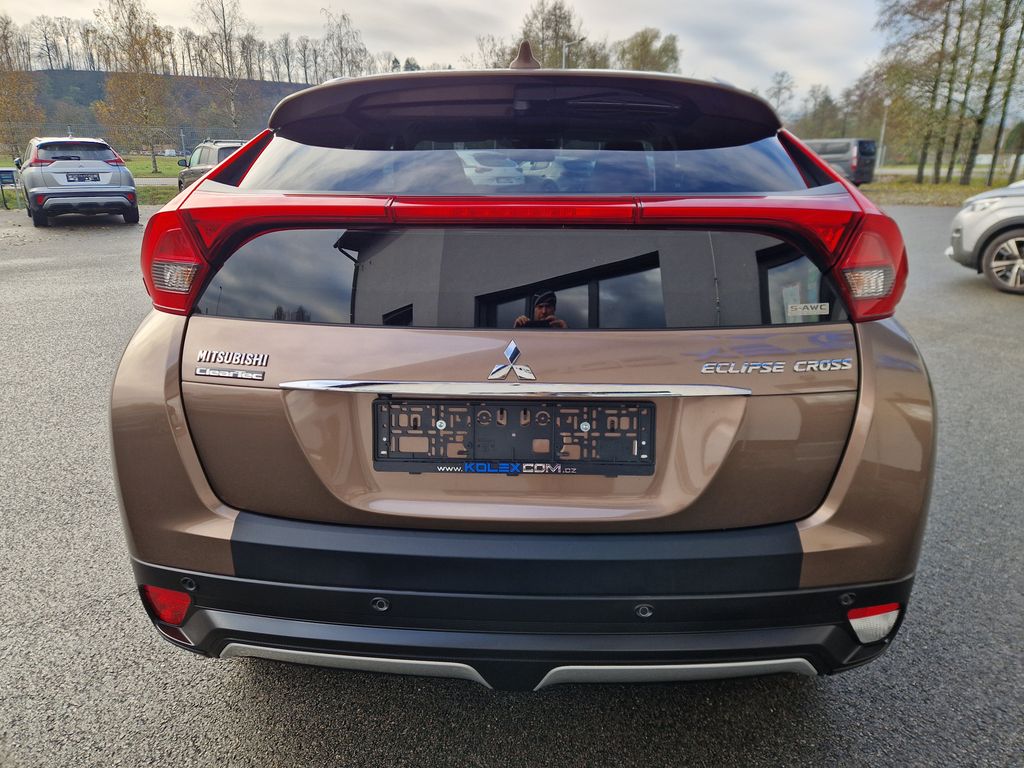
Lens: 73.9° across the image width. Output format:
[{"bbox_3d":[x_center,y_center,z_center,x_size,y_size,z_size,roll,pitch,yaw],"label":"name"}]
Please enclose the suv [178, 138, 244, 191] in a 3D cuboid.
[{"bbox_3d":[-8.366,-6.177,19.861,1.800,1.700,4.250,-13,23,-35],"label":"suv"}]

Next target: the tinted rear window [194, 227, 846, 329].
[{"bbox_3d":[0.008,-0.203,1.272,1.270,0.190,0.100,1,6,2],"label":"tinted rear window"}]

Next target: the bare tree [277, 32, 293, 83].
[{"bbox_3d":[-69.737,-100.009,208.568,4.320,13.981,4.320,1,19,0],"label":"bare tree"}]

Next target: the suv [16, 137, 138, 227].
[{"bbox_3d":[-9.233,-4.325,14.335,1.805,1.685,4.540,-12,23,-34],"label":"suv"}]

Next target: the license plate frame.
[{"bbox_3d":[0.005,0.101,1.285,0.530,0.137,0.020,1,6,2],"label":"license plate frame"}]

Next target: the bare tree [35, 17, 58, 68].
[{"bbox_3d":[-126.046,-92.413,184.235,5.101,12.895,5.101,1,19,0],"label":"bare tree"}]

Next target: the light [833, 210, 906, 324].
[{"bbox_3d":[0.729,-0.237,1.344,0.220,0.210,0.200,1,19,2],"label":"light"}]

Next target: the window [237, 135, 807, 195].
[{"bbox_3d":[0.018,-0.477,1.401,1.140,0.090,0.410,1,49,2],"label":"window"}]

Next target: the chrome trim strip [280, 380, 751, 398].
[{"bbox_3d":[0.006,0.010,1.249,0.875,0.030,0.050,1,9,2],"label":"chrome trim strip"}]

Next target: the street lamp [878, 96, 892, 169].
[{"bbox_3d":[22.761,-15.388,41.800,0.500,4.095,0.500,1,19,0],"label":"street lamp"}]

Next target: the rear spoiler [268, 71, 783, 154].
[{"bbox_3d":[0.025,-0.637,1.548,1.180,0.160,0.320,1,19,2],"label":"rear spoiler"}]

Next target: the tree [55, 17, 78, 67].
[{"bbox_3d":[-122.057,-93.504,186.414,5.221,13.036,5.221,1,19,0],"label":"tree"}]

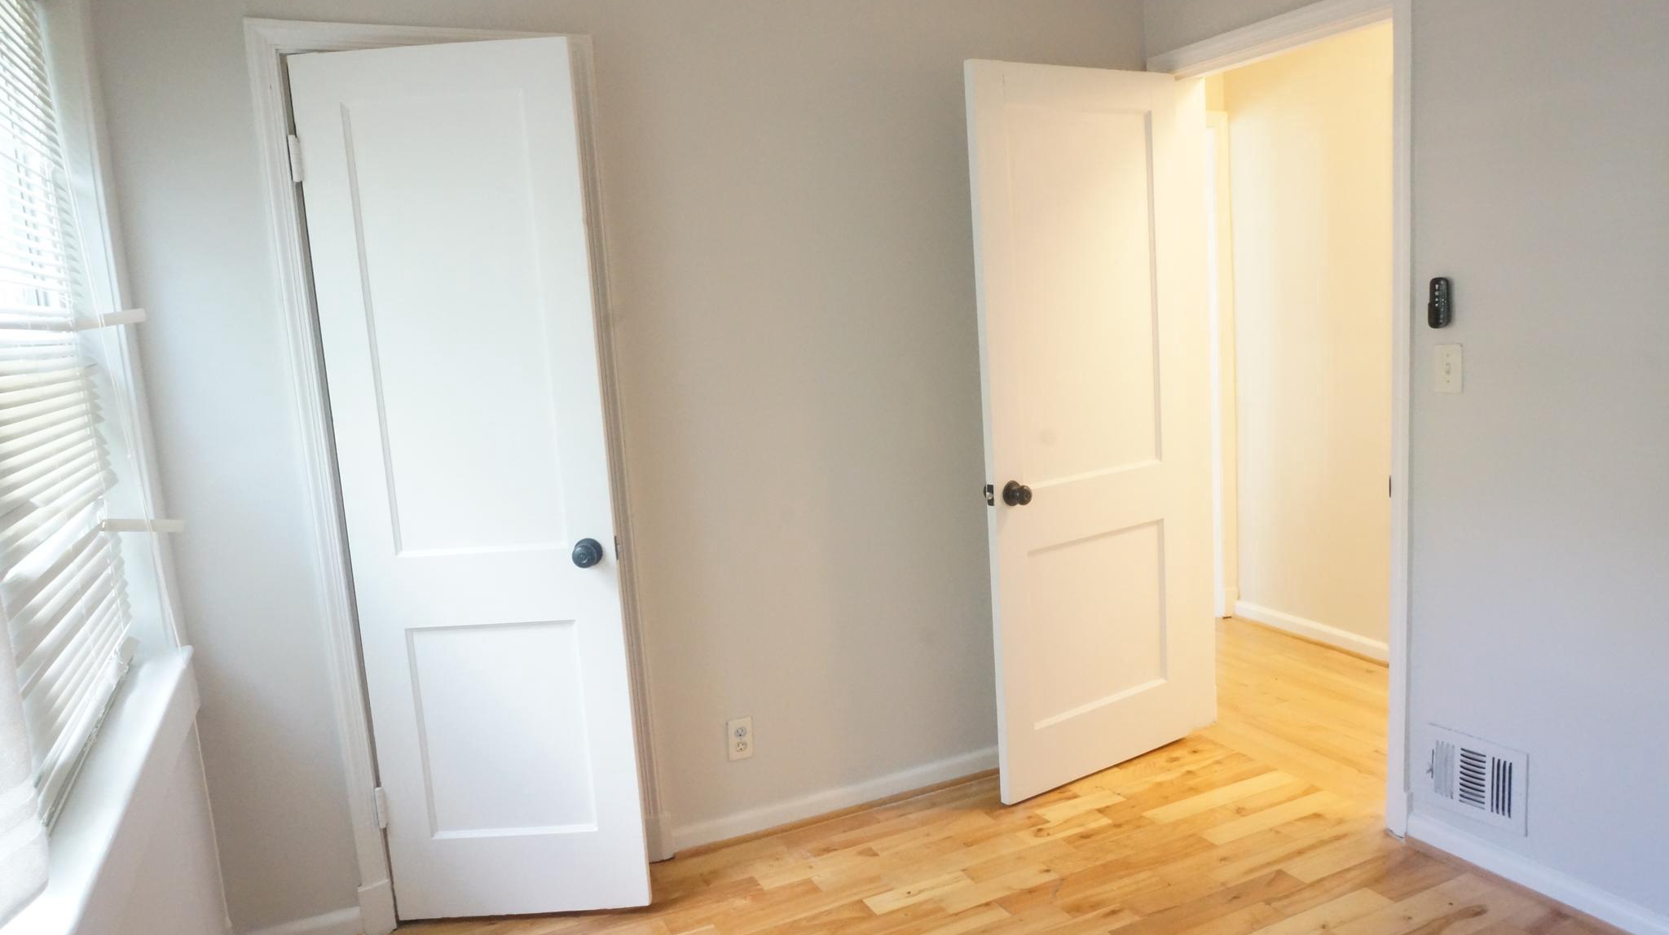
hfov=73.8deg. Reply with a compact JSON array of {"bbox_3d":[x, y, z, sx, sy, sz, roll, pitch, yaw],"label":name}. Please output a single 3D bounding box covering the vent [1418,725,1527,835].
[{"bbox_3d":[1.530,0.741,2.658,0.015,0.199,0.260,-7,9,-24],"label":"vent"}]

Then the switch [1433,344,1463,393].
[{"bbox_3d":[1.436,-0.231,2.600,0.012,0.115,0.072,-7,9,-24],"label":"switch"}]

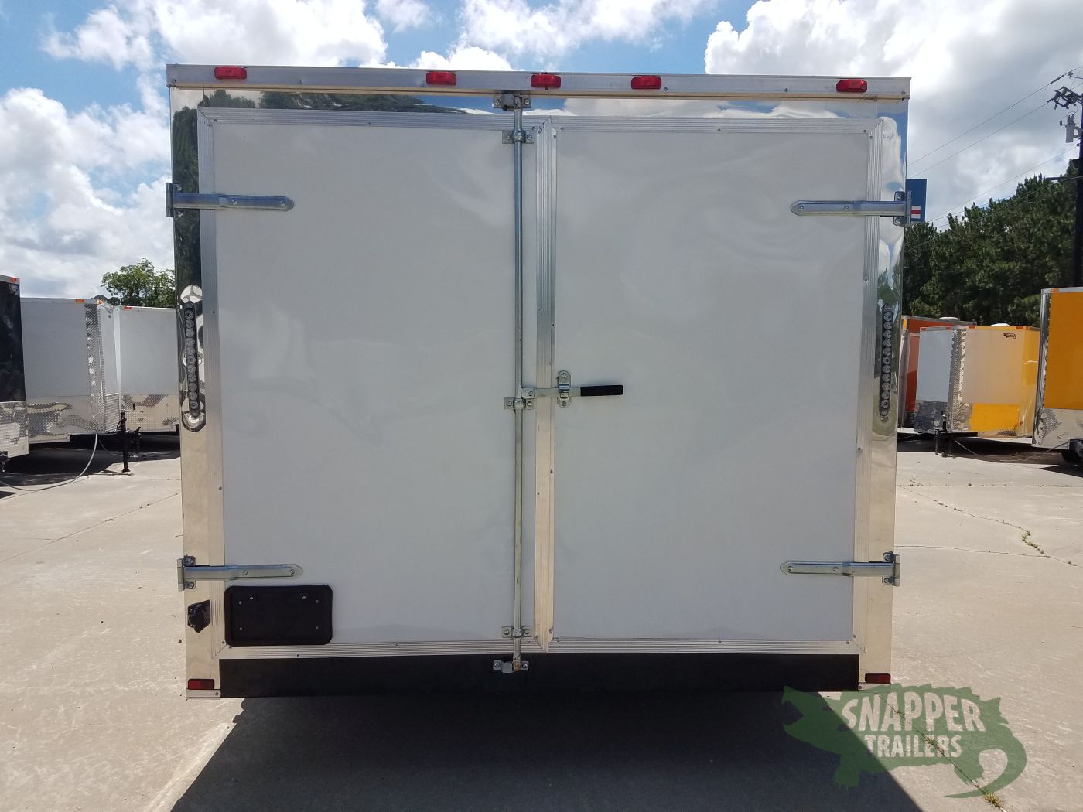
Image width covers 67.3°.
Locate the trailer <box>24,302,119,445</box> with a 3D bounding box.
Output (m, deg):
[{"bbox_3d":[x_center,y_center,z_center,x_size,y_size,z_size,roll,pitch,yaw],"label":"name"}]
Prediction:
[{"bbox_3d":[-8.507,-0.452,13.331,4.900,2.421,2.100,2,4,31],"label":"trailer"}]

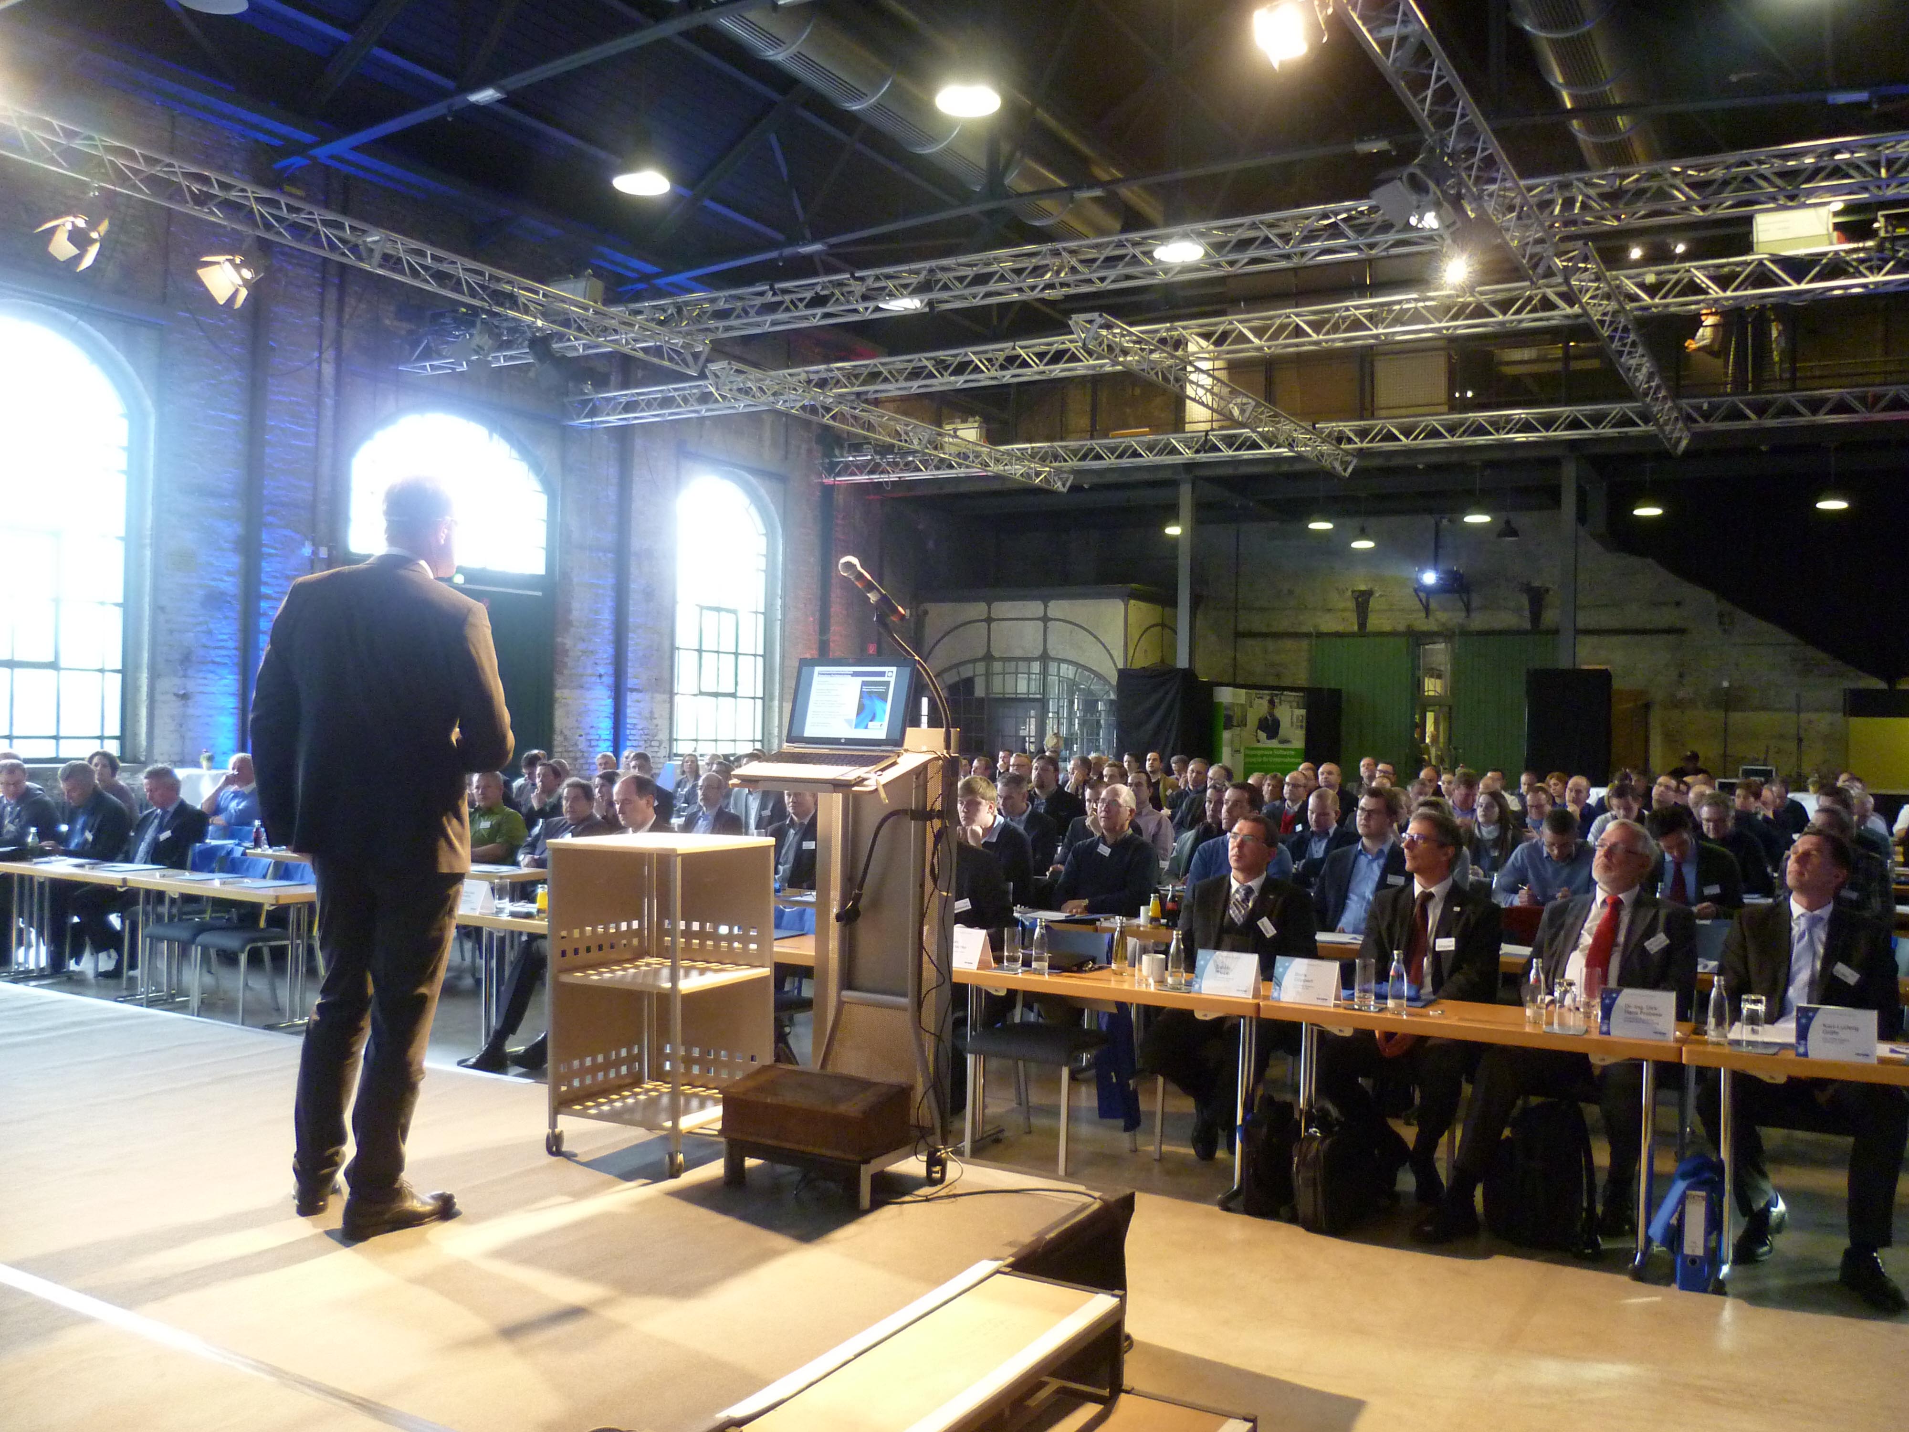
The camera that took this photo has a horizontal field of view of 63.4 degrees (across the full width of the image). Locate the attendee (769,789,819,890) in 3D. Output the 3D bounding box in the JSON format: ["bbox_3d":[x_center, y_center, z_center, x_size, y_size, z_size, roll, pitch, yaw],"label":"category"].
[{"bbox_3d":[-1.003,1.020,8.777,0.580,1.360,0.820,1,0,30],"label":"attendee"}]

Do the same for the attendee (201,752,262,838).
[{"bbox_3d":[-6.151,0.964,12.919,0.620,1.320,0.820,1,0,25],"label":"attendee"}]

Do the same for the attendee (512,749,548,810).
[{"bbox_3d":[-3.919,0.998,13.727,0.560,1.350,0.800,1,0,30],"label":"attendee"}]

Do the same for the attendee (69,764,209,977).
[{"bbox_3d":[-4.950,0.961,9.500,0.660,1.330,0.850,1,0,31],"label":"attendee"}]

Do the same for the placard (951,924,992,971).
[{"bbox_3d":[0.030,0.879,5.830,0.210,0.140,0.110,1,-1,31],"label":"placard"}]

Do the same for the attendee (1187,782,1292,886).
[{"bbox_3d":[1.359,1.046,7.677,0.580,1.390,0.840,1,0,30],"label":"attendee"}]

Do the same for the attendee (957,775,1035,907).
[{"bbox_3d":[0.160,1.025,7.720,0.530,1.360,0.800,1,-1,34],"label":"attendee"}]

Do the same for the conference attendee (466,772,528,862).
[{"bbox_3d":[-3.108,0.995,9.822,0.580,1.340,0.820,1,0,27],"label":"conference attendee"}]

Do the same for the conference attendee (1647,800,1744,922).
[{"bbox_3d":[3.897,1.140,8.294,0.640,1.310,0.850,1,0,30],"label":"conference attendee"}]

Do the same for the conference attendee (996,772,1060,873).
[{"bbox_3d":[0.380,1.056,10.094,0.560,1.360,0.840,1,0,30],"label":"conference attendee"}]

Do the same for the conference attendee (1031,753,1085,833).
[{"bbox_3d":[0.703,1.012,10.877,0.550,1.400,0.740,1,0,35],"label":"conference attendee"}]

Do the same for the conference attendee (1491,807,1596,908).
[{"bbox_3d":[3.070,1.117,8.050,0.600,1.300,0.800,1,-1,29],"label":"conference attendee"}]

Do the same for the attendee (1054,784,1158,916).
[{"bbox_3d":[0.740,1.031,7.650,0.550,1.370,0.800,1,-1,31],"label":"attendee"}]

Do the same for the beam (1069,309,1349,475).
[{"bbox_3d":[2.373,-2.491,12.762,0.290,0.260,6.020,1,0,30],"label":"beam"}]

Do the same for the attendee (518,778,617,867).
[{"bbox_3d":[-2.359,1.016,9.203,0.570,1.286,0.780,1,0,30],"label":"attendee"}]

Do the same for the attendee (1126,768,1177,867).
[{"bbox_3d":[1.337,1.083,11.227,0.550,1.360,0.820,1,0,30],"label":"attendee"}]

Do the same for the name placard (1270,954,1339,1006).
[{"bbox_3d":[1.211,0.911,5.304,0.210,0.140,0.100,1,0,30],"label":"name placard"}]

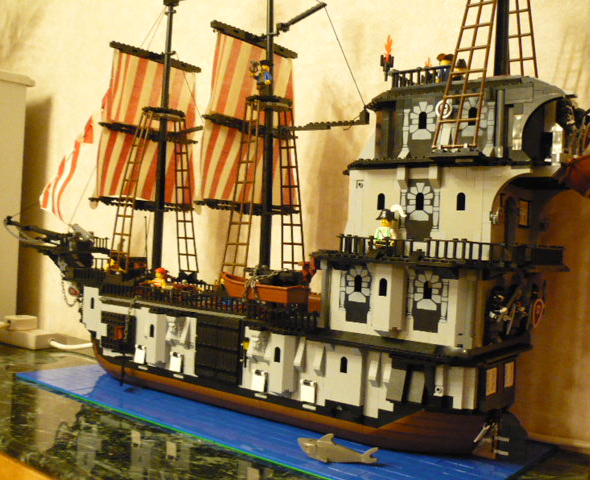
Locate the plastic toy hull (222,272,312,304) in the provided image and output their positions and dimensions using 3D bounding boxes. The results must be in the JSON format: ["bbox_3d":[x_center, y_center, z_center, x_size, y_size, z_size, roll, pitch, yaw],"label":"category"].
[{"bbox_3d":[-0.038,0.053,0.711,0.112,0.023,0.040,3,0,37],"label":"plastic toy hull"}]

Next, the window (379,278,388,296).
[{"bbox_3d":[0.076,0.041,0.556,0.007,0.015,0.004,3,0,37],"label":"window"}]

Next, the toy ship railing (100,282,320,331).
[{"bbox_3d":[-0.118,0.075,0.756,0.362,0.020,0.010,3,0,37],"label":"toy ship railing"}]

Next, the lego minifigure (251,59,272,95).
[{"bbox_3d":[-0.038,-0.191,0.764,0.020,0.041,0.025,3,0,-30],"label":"lego minifigure"}]

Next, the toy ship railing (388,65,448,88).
[{"bbox_3d":[0.120,-0.151,0.609,0.066,0.021,0.010,3,0,37],"label":"toy ship railing"}]

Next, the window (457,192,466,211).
[{"bbox_3d":[0.144,-0.033,0.561,0.007,0.015,0.004,3,0,37],"label":"window"}]

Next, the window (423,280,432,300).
[{"bbox_3d":[0.111,0.042,0.543,0.007,0.015,0.004,3,0,37],"label":"window"}]

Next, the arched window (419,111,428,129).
[{"bbox_3d":[0.116,-0.108,0.586,0.007,0.015,0.004,3,0,37],"label":"arched window"}]

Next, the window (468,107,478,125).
[{"bbox_3d":[0.153,-0.106,0.557,0.007,0.015,0.004,3,0,37],"label":"window"}]

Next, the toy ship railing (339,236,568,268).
[{"bbox_3d":[0.156,0.012,0.621,0.152,0.022,0.190,3,0,37],"label":"toy ship railing"}]

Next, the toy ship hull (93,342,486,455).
[{"bbox_3d":[-0.056,0.166,0.785,0.615,0.047,0.128,3,0,37],"label":"toy ship hull"}]

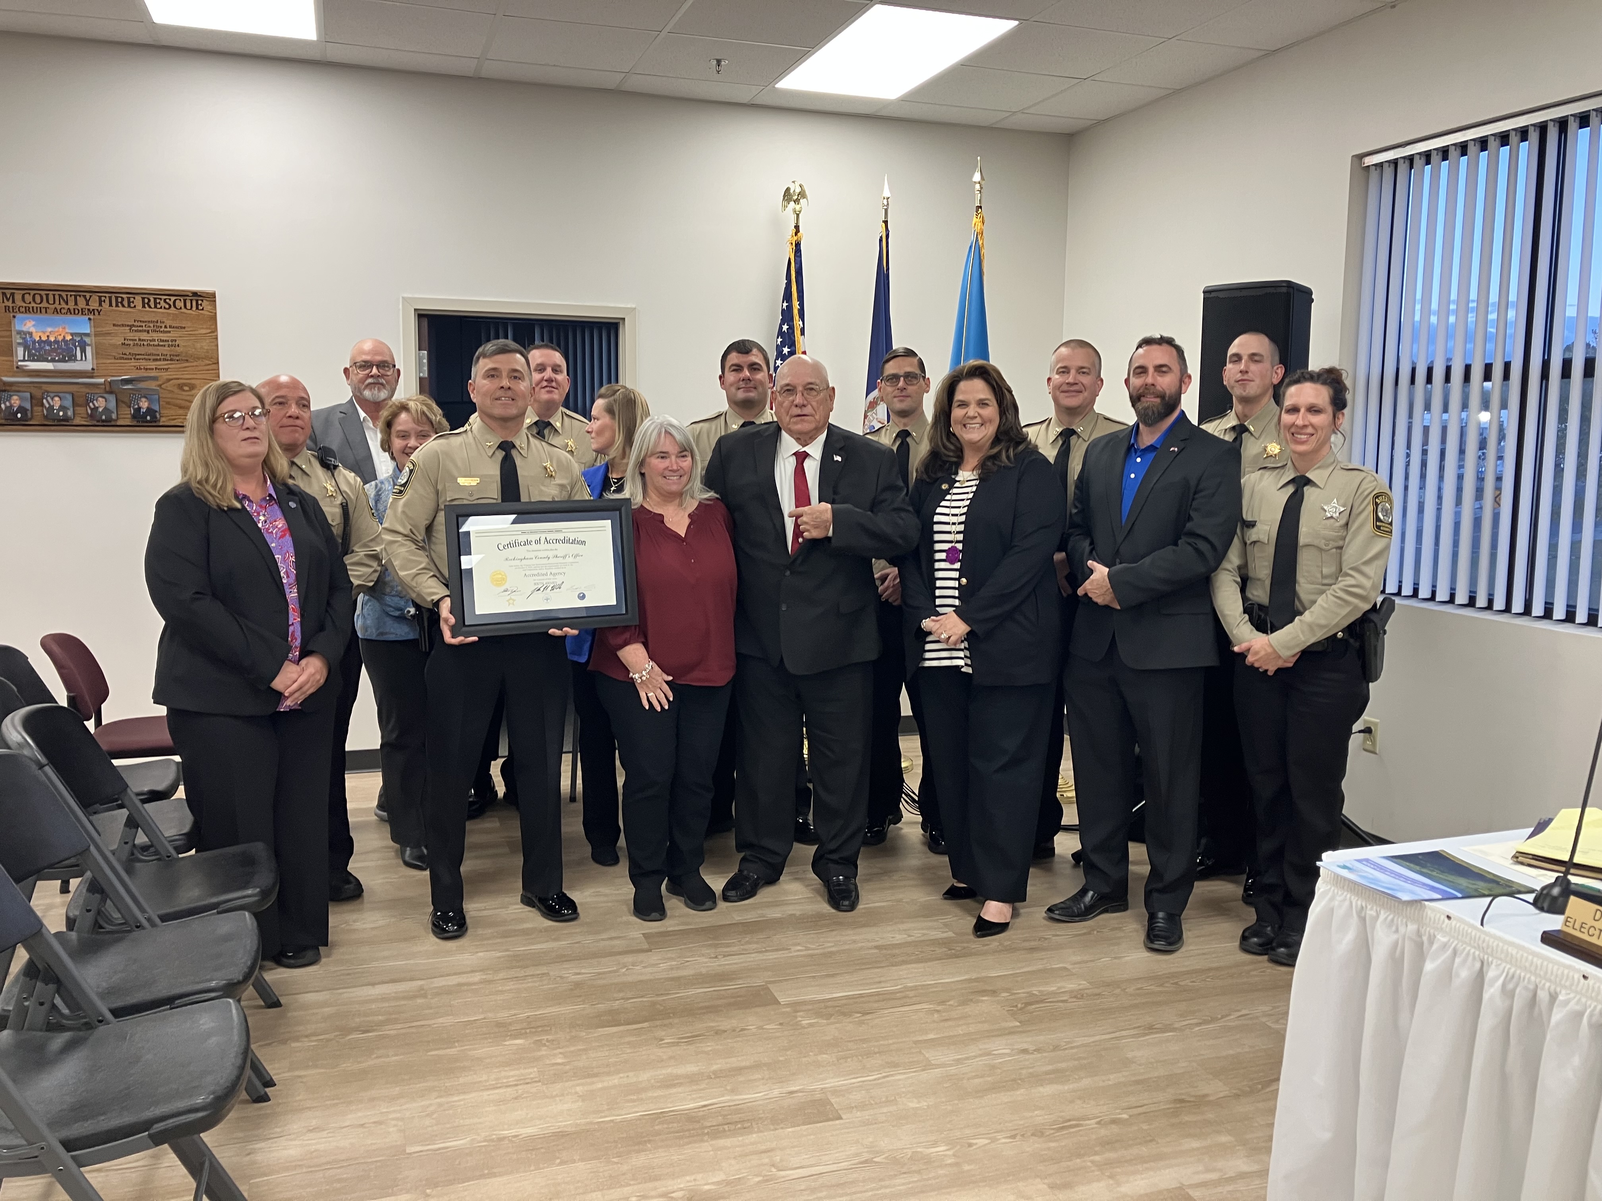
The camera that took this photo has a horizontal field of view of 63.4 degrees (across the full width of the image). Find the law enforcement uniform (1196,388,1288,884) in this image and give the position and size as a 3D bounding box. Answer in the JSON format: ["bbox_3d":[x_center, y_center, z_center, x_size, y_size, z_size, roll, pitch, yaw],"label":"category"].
[{"bbox_3d":[1.506,0.131,4.339,0.540,1.580,0.330,6,9,34],"label":"law enforcement uniform"}]

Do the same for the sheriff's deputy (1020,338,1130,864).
[{"bbox_3d":[0.991,0.002,4.738,0.540,1.860,0.360,4,8,20],"label":"sheriff's deputy"}]

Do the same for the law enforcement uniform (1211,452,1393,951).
[{"bbox_3d":[1.459,0.287,3.821,0.500,1.439,0.360,7,9,40],"label":"law enforcement uniform"}]

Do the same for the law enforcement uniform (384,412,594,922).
[{"bbox_3d":[-0.945,0.205,3.937,0.600,1.517,0.380,-2,8,-22],"label":"law enforcement uniform"}]

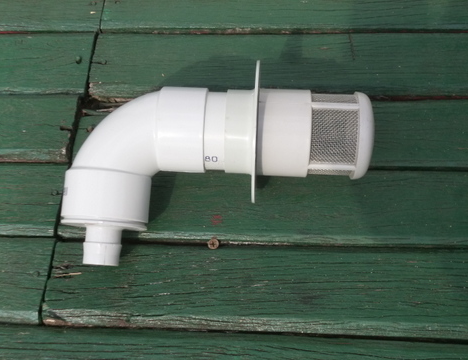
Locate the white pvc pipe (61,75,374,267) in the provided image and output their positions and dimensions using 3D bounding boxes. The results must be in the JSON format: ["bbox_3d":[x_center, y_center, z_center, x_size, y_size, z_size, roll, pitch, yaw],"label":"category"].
[{"bbox_3d":[-0.015,-0.017,0.712,0.301,0.139,0.205,2,69,2],"label":"white pvc pipe"}]

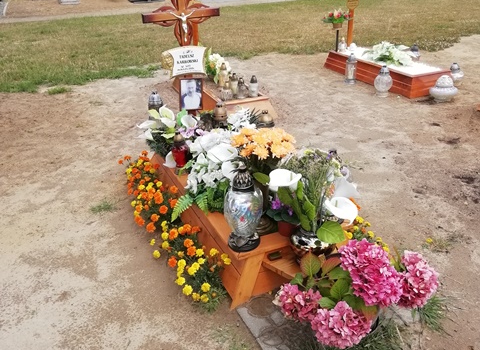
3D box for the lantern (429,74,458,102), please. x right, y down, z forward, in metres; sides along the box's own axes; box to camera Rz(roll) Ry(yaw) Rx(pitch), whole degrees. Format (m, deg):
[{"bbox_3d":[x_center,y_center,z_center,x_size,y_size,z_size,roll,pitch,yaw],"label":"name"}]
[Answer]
[{"bbox_3d":[2.012,-0.854,4.729,0.280,0.250,0.280,-12,28,-18],"label":"lantern"}]

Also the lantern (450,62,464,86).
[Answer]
[{"bbox_3d":[2.444,-1.141,5.396,0.165,0.233,0.165,-2,26,0],"label":"lantern"}]

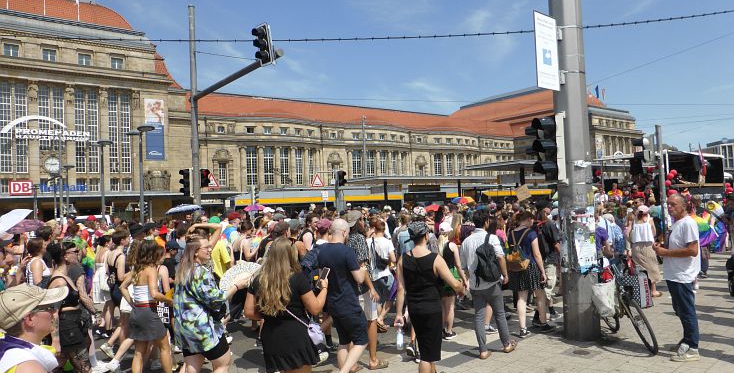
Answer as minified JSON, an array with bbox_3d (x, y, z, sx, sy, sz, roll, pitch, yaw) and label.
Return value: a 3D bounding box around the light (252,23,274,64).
[{"bbox_3d":[-2.472,-3.375,12.100,0.370,0.910,0.320,-11,4,-43],"label":"light"}]

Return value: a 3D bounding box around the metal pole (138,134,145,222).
[{"bbox_3d":[-9.688,0.385,21.966,0.150,5.470,0.150,-2,-2,0],"label":"metal pole"}]

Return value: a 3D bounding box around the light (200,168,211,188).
[{"bbox_3d":[-5.139,-0.271,16.200,0.270,0.600,0.270,-5,-3,42],"label":"light"}]

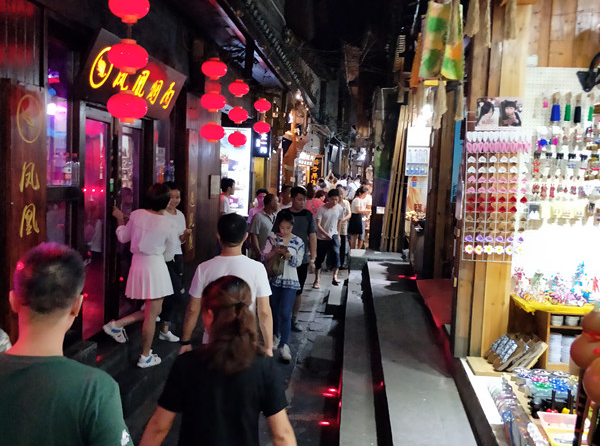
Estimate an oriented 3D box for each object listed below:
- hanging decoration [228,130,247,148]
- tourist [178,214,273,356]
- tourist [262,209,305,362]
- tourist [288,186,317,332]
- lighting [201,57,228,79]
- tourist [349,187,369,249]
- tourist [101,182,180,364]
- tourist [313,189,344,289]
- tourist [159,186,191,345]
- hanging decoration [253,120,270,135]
[{"bbox_3d":[-1.023,-1.378,9.532,0.325,0.272,0.325,2,5,0],"label":"hanging decoration"},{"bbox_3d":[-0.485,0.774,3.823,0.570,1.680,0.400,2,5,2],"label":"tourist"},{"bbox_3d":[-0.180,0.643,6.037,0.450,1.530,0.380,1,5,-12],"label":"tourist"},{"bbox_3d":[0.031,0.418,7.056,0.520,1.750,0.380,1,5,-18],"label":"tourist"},{"bbox_3d":[-1.082,-1.955,7.335,0.325,0.272,0.325,2,5,0],"label":"lighting"},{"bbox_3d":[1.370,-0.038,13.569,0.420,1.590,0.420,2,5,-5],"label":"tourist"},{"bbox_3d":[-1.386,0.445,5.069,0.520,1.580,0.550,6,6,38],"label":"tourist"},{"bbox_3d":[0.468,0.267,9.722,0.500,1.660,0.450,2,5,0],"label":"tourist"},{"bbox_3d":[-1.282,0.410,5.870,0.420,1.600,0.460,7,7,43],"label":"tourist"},{"bbox_3d":[-0.740,-1.855,11.245,0.325,0.272,0.325,2,5,0],"label":"hanging decoration"}]

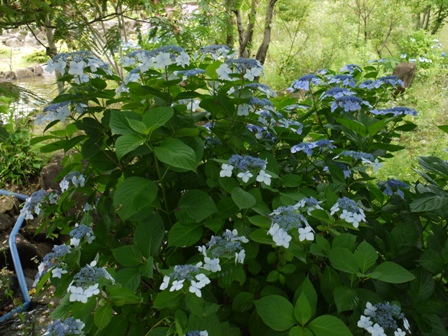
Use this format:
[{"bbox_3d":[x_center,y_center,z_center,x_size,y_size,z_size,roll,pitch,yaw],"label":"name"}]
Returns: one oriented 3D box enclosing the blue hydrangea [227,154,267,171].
[{"bbox_3d":[0.065,-0.015,1.420,0.105,0.045,0.095,0,22,0],"label":"blue hydrangea"}]

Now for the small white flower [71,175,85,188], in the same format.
[{"bbox_3d":[-0.417,0.039,1.480,0.036,0.038,0.016,-4,-5,-12],"label":"small white flower"}]

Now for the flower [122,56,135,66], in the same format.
[{"bbox_3d":[-0.262,-0.292,1.420,0.032,0.026,0.020,3,17,11],"label":"flower"}]

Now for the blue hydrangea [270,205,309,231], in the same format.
[{"bbox_3d":[0.165,0.124,1.300,0.100,0.050,0.090,0,29,0],"label":"blue hydrangea"}]

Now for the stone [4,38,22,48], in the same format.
[{"bbox_3d":[-5.083,-3.006,12.500,0.450,0.260,0.350,-3,18,-11],"label":"stone"}]

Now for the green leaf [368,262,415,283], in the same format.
[{"bbox_3d":[0.459,0.287,1.420,0.126,0.025,0.078,7,44,3],"label":"green leaf"}]

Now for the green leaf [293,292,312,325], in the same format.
[{"bbox_3d":[0.178,0.315,1.160,0.040,0.070,0.022,0,-9,0],"label":"green leaf"}]

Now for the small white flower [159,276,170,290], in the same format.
[{"bbox_3d":[-0.129,0.252,1.130,0.027,0.030,0.018,9,19,26],"label":"small white flower"}]

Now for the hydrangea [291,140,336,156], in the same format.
[{"bbox_3d":[0.315,-0.069,1.820,0.160,0.050,0.115,0,11,0],"label":"hydrangea"}]

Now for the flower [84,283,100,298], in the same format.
[{"bbox_3d":[-0.324,0.303,1.280,0.037,0.035,0.013,0,-14,0],"label":"flower"}]

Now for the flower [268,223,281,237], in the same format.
[{"bbox_3d":[0.139,0.169,1.420,0.042,0.042,0.015,16,-8,45],"label":"flower"}]

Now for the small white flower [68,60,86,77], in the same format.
[{"bbox_3d":[-0.413,-0.281,1.460,0.050,0.045,0.015,-4,12,-15],"label":"small white flower"}]

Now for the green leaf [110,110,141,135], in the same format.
[{"bbox_3d":[-0.272,-0.128,1.460,0.125,0.025,0.085,33,61,10],"label":"green leaf"}]

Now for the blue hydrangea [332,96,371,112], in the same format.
[{"bbox_3d":[0.403,-0.202,1.650,0.120,0.050,0.115,0,17,0],"label":"blue hydrangea"}]

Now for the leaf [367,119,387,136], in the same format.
[{"bbox_3d":[0.498,-0.131,1.680,0.070,0.050,0.040,0,17,0],"label":"leaf"}]

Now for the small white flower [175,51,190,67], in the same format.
[{"bbox_3d":[-0.119,-0.313,1.480,0.046,0.045,0.015,-4,12,-13],"label":"small white flower"}]

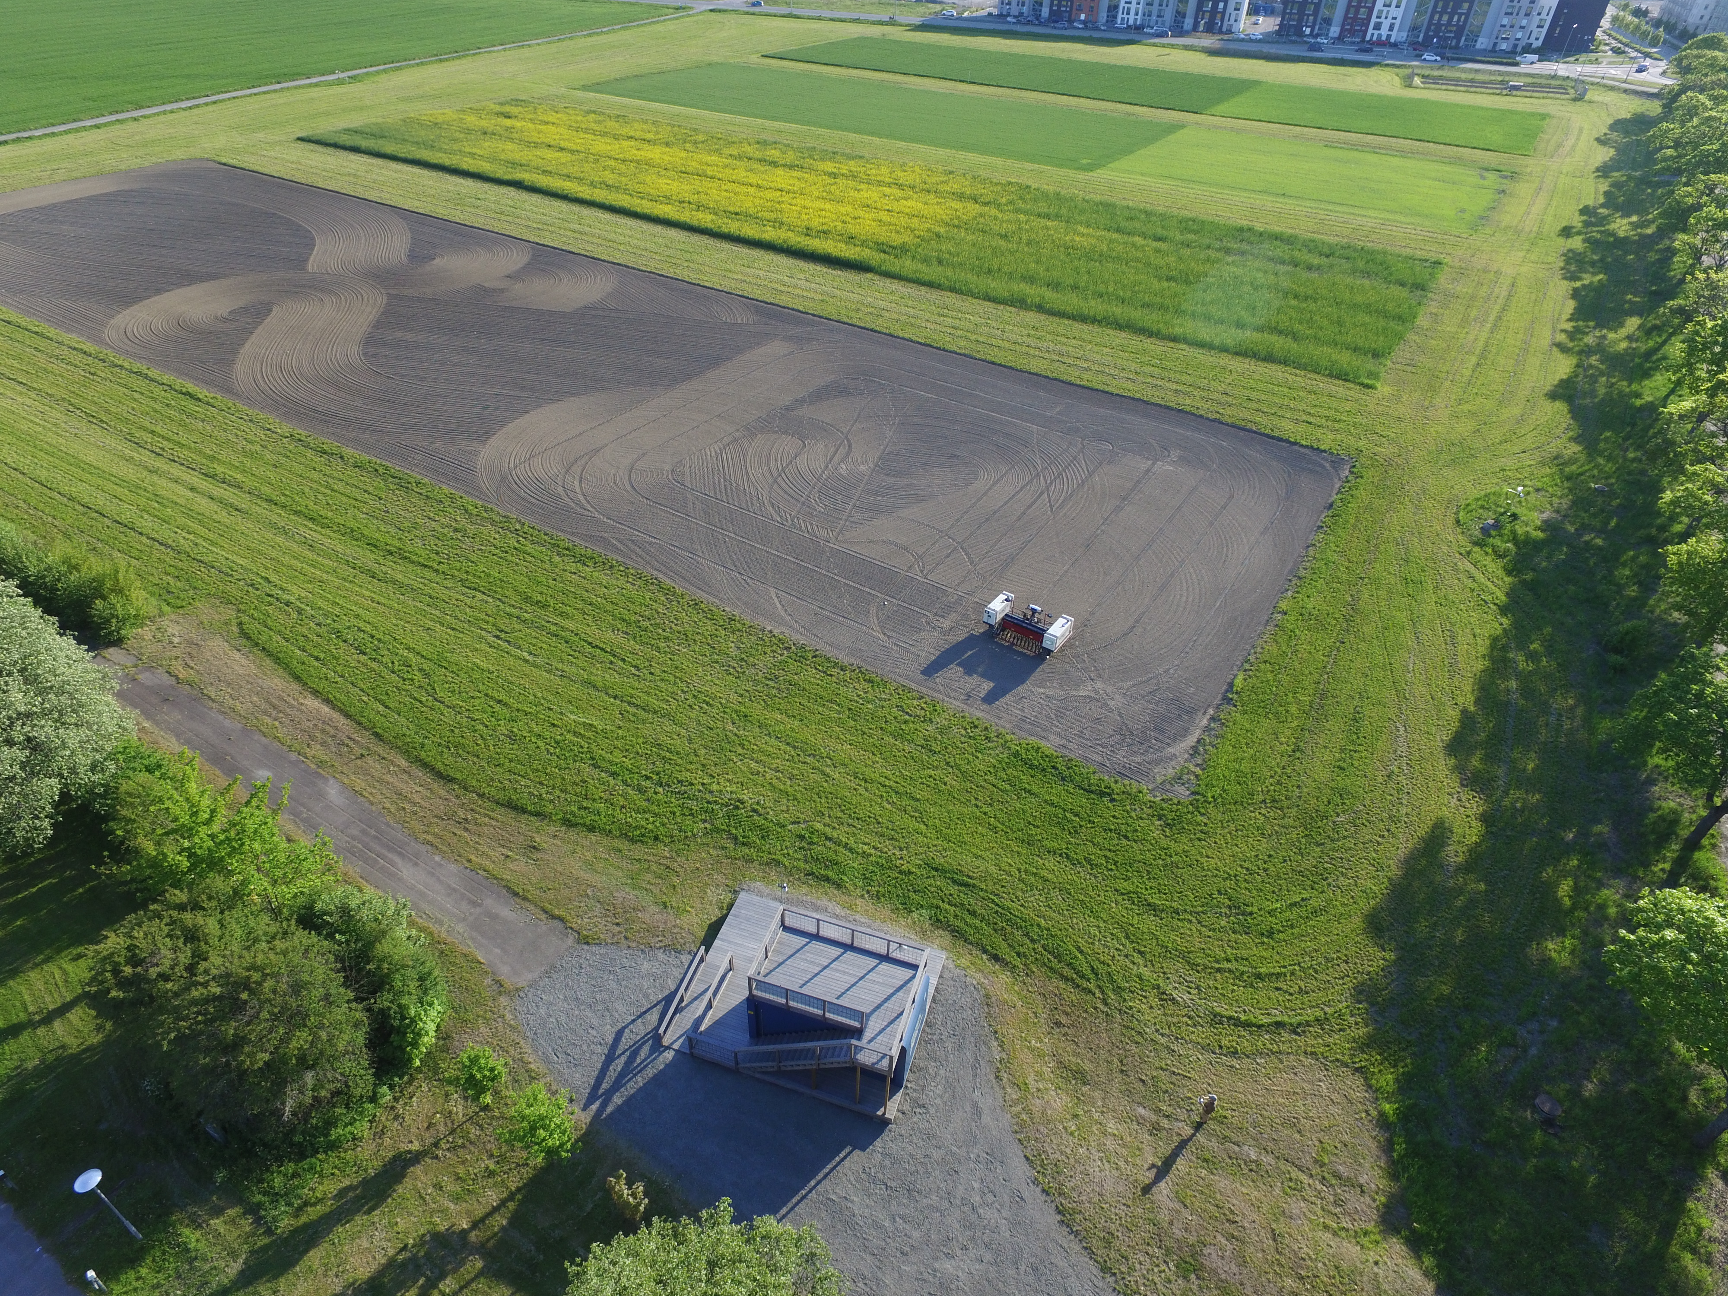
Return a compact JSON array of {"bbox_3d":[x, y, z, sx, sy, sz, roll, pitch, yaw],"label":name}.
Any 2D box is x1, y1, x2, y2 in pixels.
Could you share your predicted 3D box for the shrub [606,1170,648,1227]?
[{"bbox_3d":[-7.413,17.457,31.542,1.300,3.100,1.300,1,37,0],"label":"shrub"}]

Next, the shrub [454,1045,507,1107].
[{"bbox_3d":[-13.267,14.923,34.419,1.750,3.400,1.750,1,37,0],"label":"shrub"}]

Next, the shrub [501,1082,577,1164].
[{"bbox_3d":[-10.812,15.960,32.977,2.500,3.600,2.500,1,37,0],"label":"shrub"}]

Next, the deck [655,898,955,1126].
[{"bbox_3d":[-2.051,12.179,37.992,9.050,4.000,7.540,12,39,14],"label":"deck"}]

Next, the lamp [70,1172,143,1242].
[{"bbox_3d":[-22.947,17.314,30.577,0.780,3.850,0.780,1,37,0],"label":"lamp"}]

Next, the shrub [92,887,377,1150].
[{"bbox_3d":[-21.582,12.438,34.258,8.800,7.200,8.800,1,37,0],"label":"shrub"}]

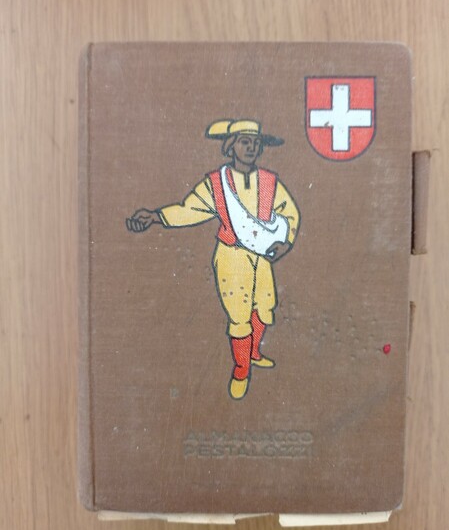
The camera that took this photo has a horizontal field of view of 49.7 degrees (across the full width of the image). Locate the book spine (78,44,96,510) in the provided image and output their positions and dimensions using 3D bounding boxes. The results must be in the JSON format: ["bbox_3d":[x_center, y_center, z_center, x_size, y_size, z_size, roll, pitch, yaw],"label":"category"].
[{"bbox_3d":[-0.050,0.004,0.180,0.007,0.018,0.166,0,92,0],"label":"book spine"}]

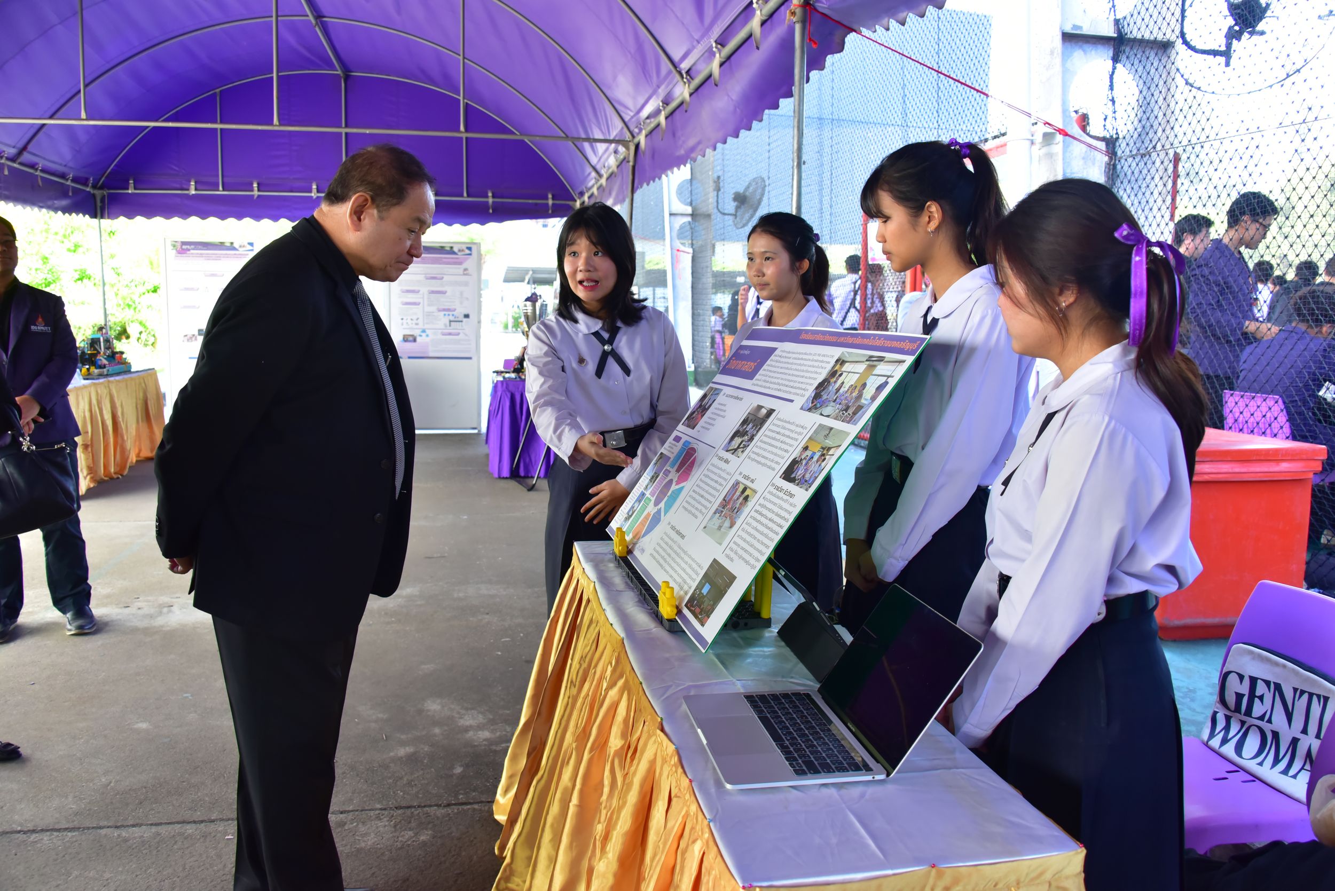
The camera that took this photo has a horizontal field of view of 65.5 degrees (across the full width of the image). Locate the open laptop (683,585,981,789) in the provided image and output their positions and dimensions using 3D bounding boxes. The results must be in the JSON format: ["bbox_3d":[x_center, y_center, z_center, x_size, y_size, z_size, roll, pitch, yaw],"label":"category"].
[{"bbox_3d":[0.215,0.327,1.464,0.335,0.187,0.304,0,7,-9],"label":"open laptop"}]

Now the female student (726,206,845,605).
[{"bbox_3d":[0.305,0.205,2.700,0.420,1.610,0.280,7,9,38],"label":"female student"}]

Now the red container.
[{"bbox_3d":[2.340,0.355,4.870,0.820,0.810,1.020,-1,7,-11],"label":"red container"}]

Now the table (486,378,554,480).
[{"bbox_3d":[-1.320,-0.258,9.400,0.600,0.770,1.700,-1,7,-11],"label":"table"}]

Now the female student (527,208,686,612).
[{"bbox_3d":[-0.160,0.194,2.700,0.460,1.620,0.380,0,7,-3],"label":"female student"}]

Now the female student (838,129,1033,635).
[{"bbox_3d":[0.475,0.293,1.880,0.320,1.650,0.420,-2,8,-20],"label":"female student"}]

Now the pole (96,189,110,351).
[{"bbox_3d":[-5.957,-1.412,11.000,0.055,2.530,0.055,-1,7,-11],"label":"pole"}]

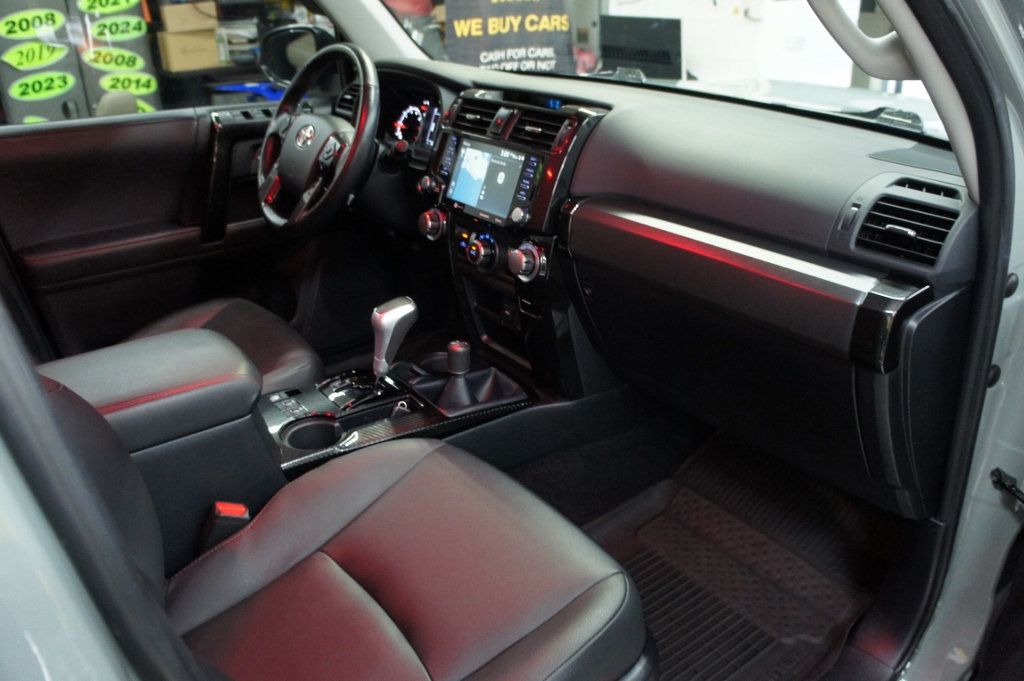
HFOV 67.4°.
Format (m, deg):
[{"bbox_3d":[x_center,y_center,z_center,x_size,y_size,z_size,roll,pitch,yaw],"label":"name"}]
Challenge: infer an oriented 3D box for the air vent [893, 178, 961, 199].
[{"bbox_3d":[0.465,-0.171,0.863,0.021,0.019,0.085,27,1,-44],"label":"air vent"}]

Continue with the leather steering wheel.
[{"bbox_3d":[-0.372,-0.393,1.499,0.090,0.380,0.380,19,7,-44],"label":"leather steering wheel"}]

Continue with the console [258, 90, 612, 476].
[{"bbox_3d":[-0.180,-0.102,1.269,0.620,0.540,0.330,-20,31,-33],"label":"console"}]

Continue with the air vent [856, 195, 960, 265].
[{"bbox_3d":[0.447,-0.122,0.863,0.030,0.066,0.092,24,3,-44],"label":"air vent"}]

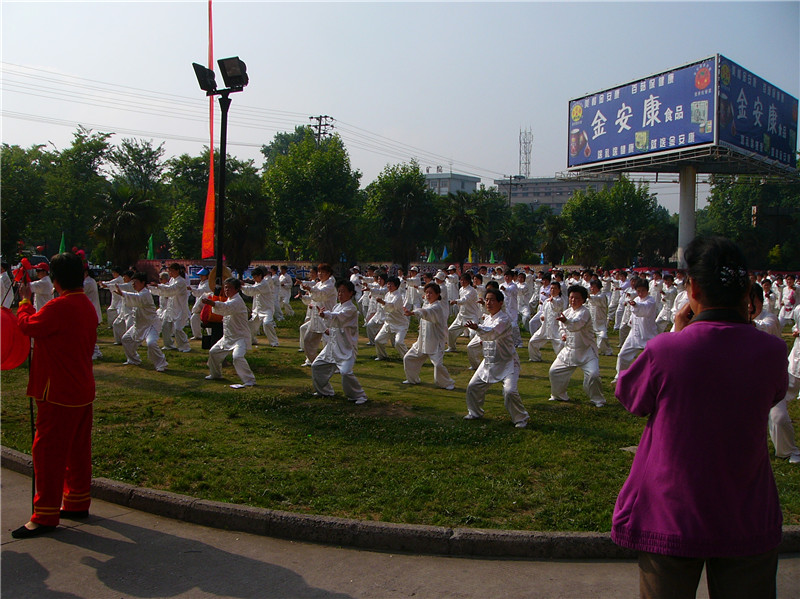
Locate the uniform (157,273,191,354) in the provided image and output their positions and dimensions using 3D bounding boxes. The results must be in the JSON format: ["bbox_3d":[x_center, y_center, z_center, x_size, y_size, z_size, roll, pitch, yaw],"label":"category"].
[{"bbox_3d":[-3.709,0.214,13.617,0.550,1.248,0.600,-1,3,-34],"label":"uniform"}]

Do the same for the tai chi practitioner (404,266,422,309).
[{"bbox_3d":[0.314,-0.150,20.914,0.600,1.360,0.550,4,4,44],"label":"tai chi practitioner"}]

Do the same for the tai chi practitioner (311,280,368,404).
[{"bbox_3d":[-0.684,0.466,9.400,0.740,1.351,0.720,-1,3,-38],"label":"tai chi practitioner"}]

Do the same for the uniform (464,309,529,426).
[{"bbox_3d":[0.936,0.637,8.066,0.580,1.102,0.700,-2,4,-45],"label":"uniform"}]

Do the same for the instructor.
[{"bbox_3d":[-2.045,0.542,4.921,0.560,1.639,0.520,2,3,13],"label":"instructor"}]

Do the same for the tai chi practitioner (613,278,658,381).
[{"bbox_3d":[3.048,0.411,10.626,0.600,1.359,0.650,-2,4,-44],"label":"tai chi practitioner"}]

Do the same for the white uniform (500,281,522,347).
[{"bbox_3d":[2.088,0.188,16.000,0.650,1.472,0.620,-1,3,-38],"label":"white uniform"}]

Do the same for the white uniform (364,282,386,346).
[{"bbox_3d":[-0.428,0.266,15.800,0.650,1.216,0.620,-1,3,-38],"label":"white uniform"}]

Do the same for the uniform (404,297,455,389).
[{"bbox_3d":[0.353,0.531,10.300,0.600,1.100,0.580,0,2,-28],"label":"uniform"}]

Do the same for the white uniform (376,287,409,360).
[{"bbox_3d":[-0.133,0.360,12.982,0.550,1.127,0.600,-1,4,-36],"label":"white uniform"}]

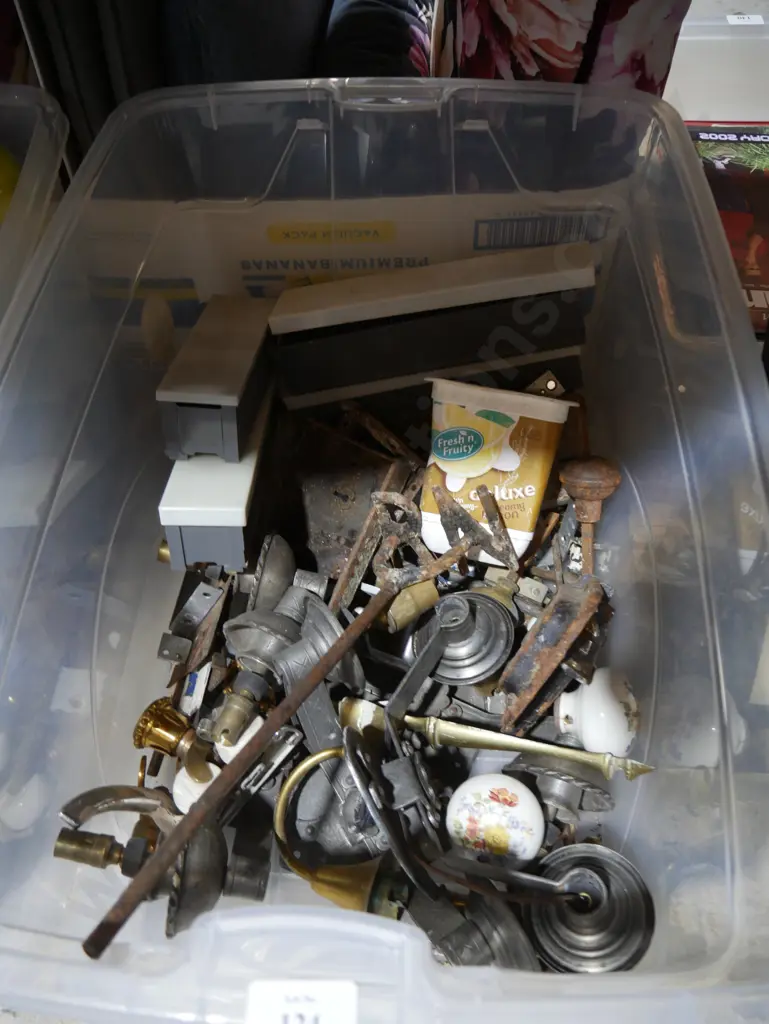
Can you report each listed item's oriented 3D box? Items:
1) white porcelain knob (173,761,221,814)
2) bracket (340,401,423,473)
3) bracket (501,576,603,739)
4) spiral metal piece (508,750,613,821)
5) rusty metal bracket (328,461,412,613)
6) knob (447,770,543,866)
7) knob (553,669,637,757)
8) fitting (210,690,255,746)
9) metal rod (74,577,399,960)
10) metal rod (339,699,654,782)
[{"bbox_3d":[-0.108,0.165,0.490,0.035,0.033,0.035,4,71,-11],"label":"white porcelain knob"},{"bbox_3d":[-0.003,-0.056,0.611,0.014,0.012,0.079,-33,56,-20],"label":"bracket"},{"bbox_3d":[0.103,0.085,0.520,0.031,0.028,0.102,30,62,14],"label":"bracket"},{"bbox_3d":[0.103,0.161,0.487,0.061,0.061,0.036,14,78,16],"label":"spiral metal piece"},{"bbox_3d":[-0.008,0.014,0.565,0.020,0.016,0.113,16,60,13],"label":"rusty metal bracket"},{"bbox_3d":[0.065,0.179,0.483,0.057,0.050,0.056,3,70,9],"label":"knob"},{"bbox_3d":[0.131,0.122,0.505,0.051,0.055,0.055,0,77,15],"label":"knob"},{"bbox_3d":[-0.091,0.126,0.502,0.018,0.018,0.033,20,81,-5],"label":"fitting"},{"bbox_3d":[-0.063,0.121,0.447,0.011,0.011,0.250,26,48,19],"label":"metal rod"},{"bbox_3d":[0.064,0.135,0.485,0.183,0.019,0.019,7,76,6],"label":"metal rod"}]

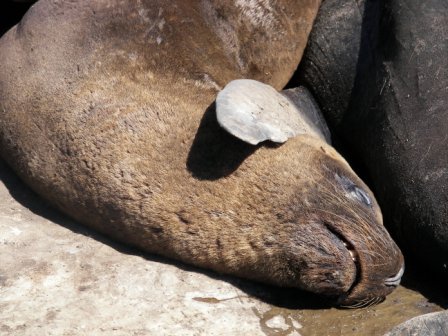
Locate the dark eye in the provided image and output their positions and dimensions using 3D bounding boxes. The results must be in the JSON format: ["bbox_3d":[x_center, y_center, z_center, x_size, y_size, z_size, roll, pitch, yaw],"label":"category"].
[{"bbox_3d":[0.155,0.027,3.200,0.047,0.018,0.022,41,59,-4],"label":"dark eye"}]

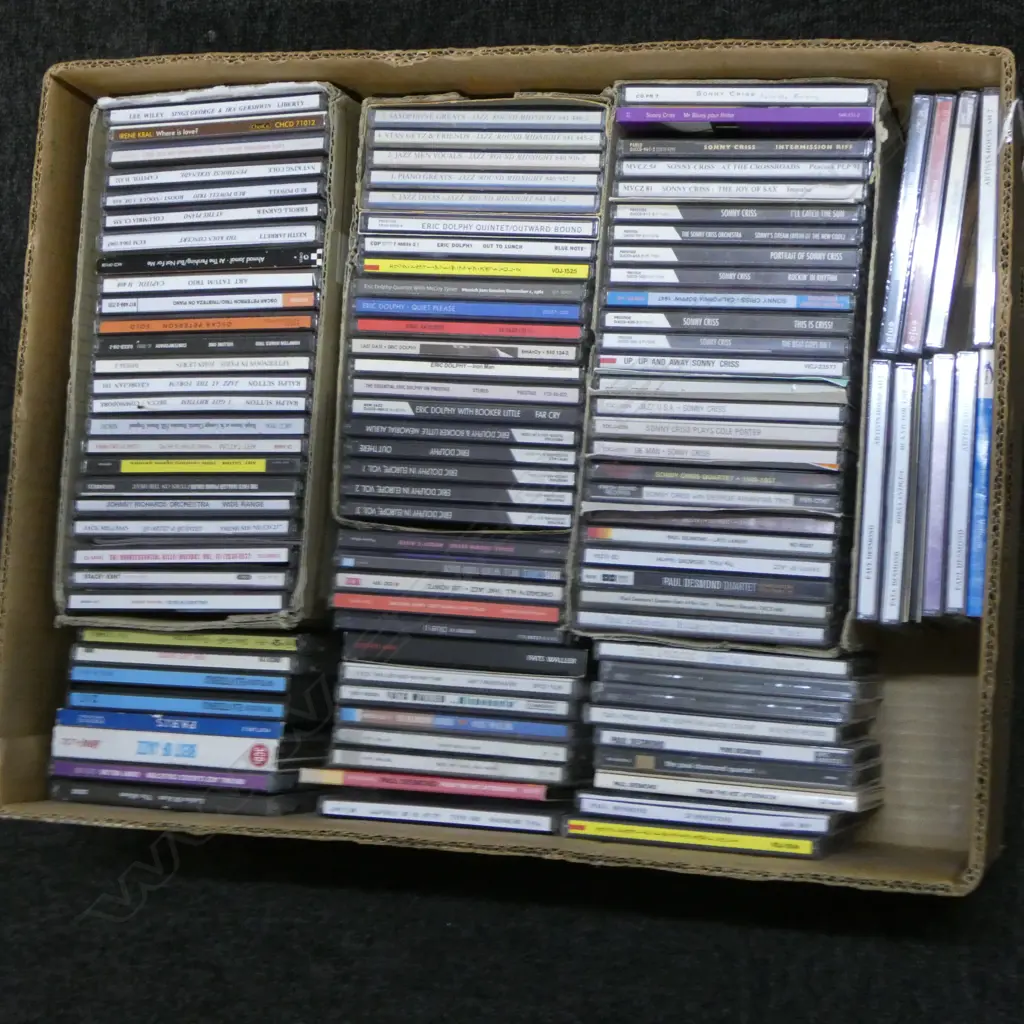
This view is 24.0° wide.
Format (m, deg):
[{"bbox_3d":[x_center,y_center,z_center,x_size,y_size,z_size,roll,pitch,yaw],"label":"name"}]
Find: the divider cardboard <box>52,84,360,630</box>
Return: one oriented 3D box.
[{"bbox_3d":[-0.142,-0.073,1.302,0.139,0.147,0.279,2,86,17],"label":"divider cardboard"}]

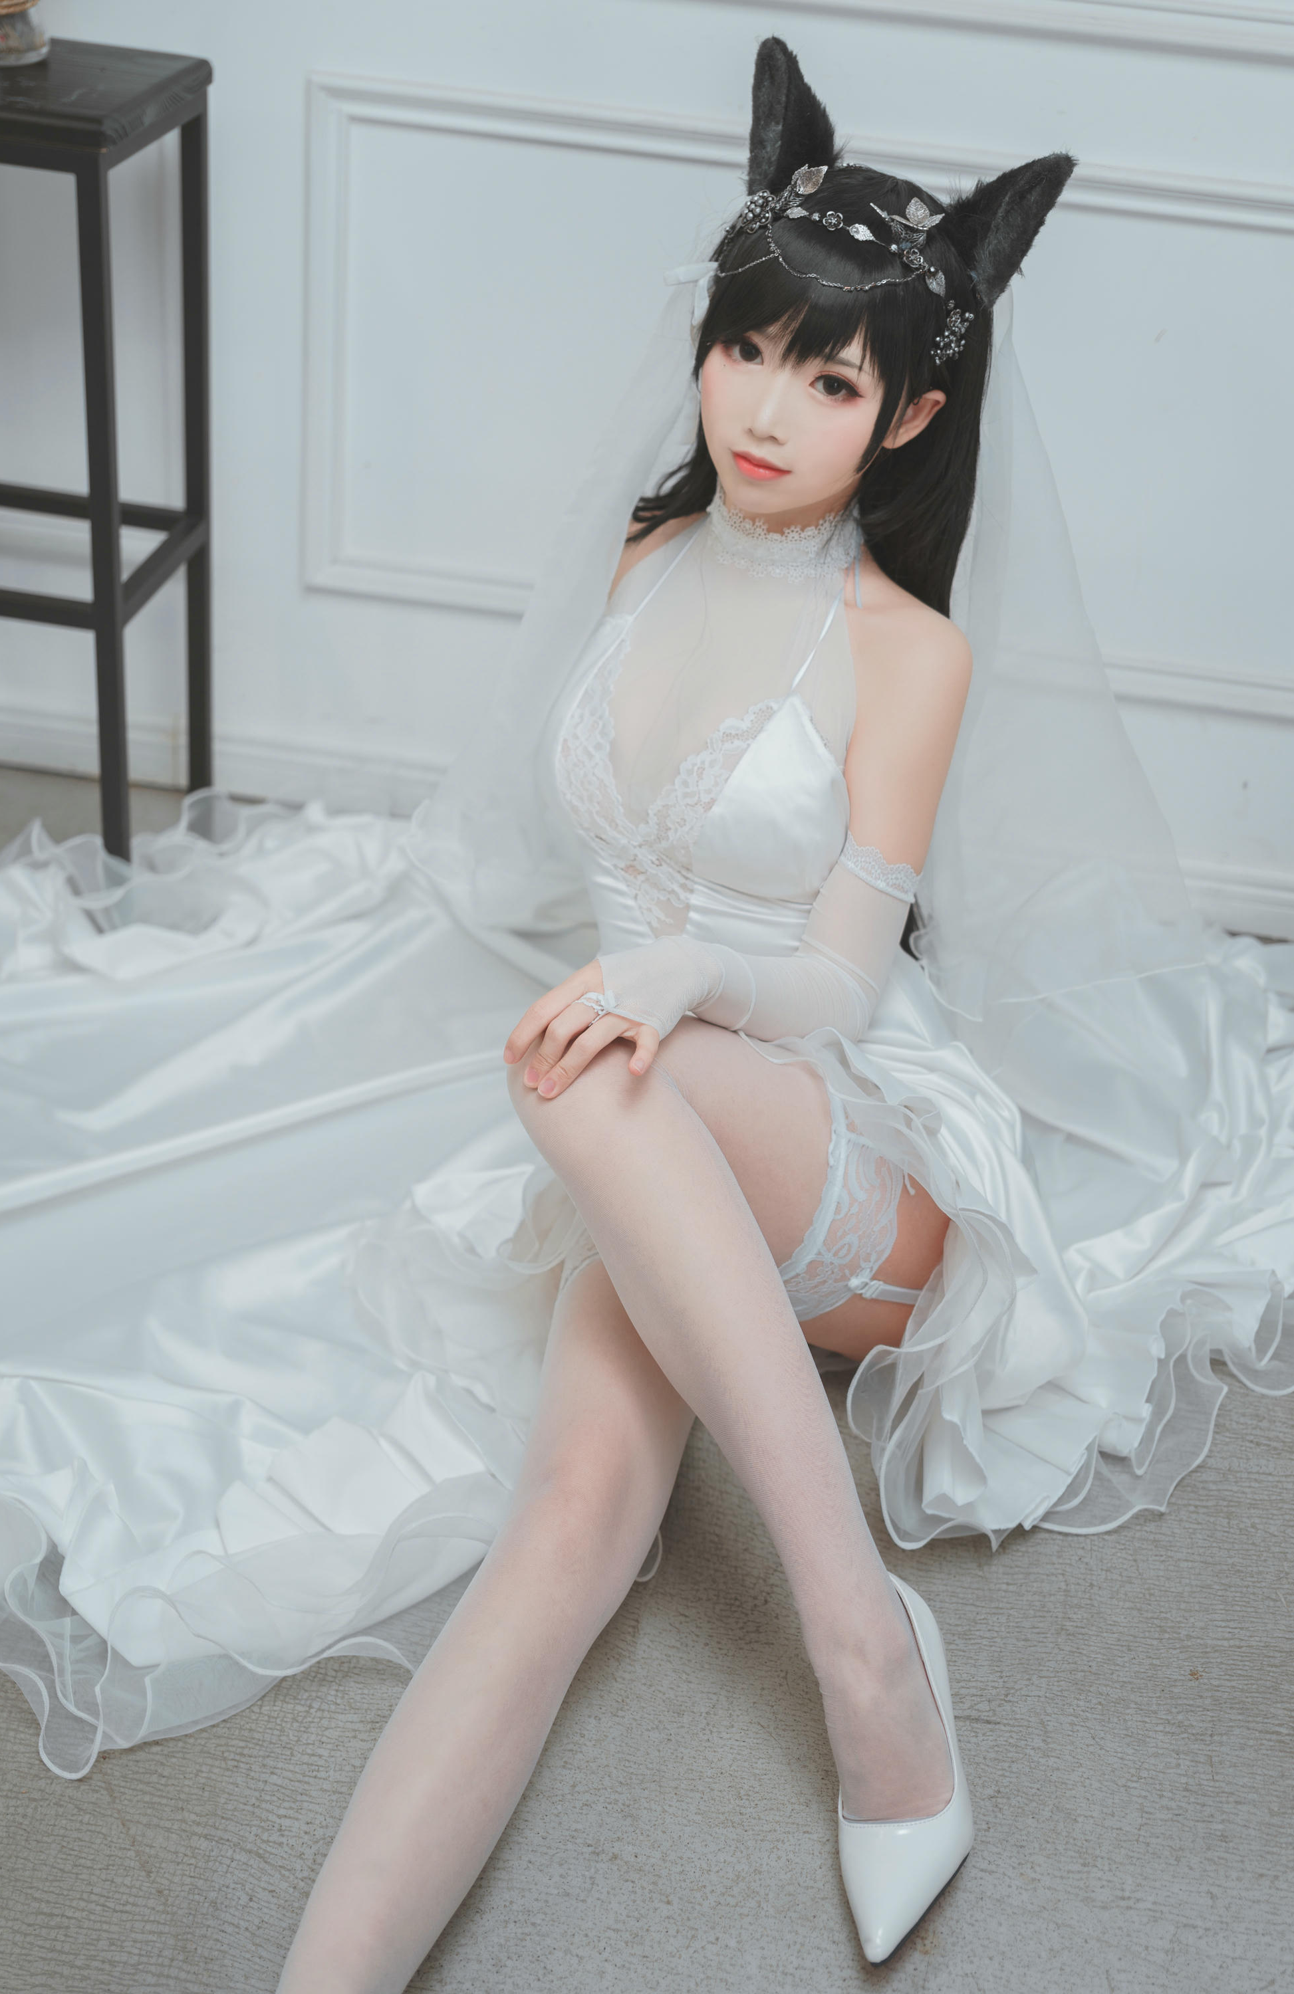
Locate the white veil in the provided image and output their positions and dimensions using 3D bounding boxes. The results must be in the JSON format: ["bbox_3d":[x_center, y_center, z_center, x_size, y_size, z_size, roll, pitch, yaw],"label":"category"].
[{"bbox_3d":[0.126,-0.275,2.273,0.760,0.810,0.500,12,31,12],"label":"white veil"}]

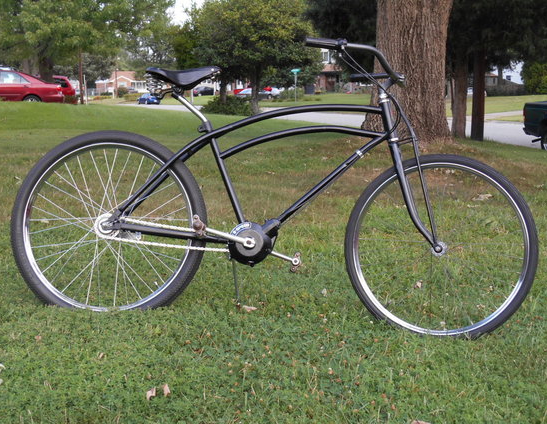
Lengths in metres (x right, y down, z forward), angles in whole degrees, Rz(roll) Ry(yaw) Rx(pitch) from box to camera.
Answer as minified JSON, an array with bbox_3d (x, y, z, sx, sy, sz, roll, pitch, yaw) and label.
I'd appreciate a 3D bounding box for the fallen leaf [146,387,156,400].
[{"bbox_3d":[-0.316,0.466,2.220,0.028,0.028,0.030,0,9,0],"label":"fallen leaf"}]

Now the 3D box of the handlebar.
[{"bbox_3d":[0.320,-0.494,2.999,0.275,0.105,0.590,2,-3,18],"label":"handlebar"}]

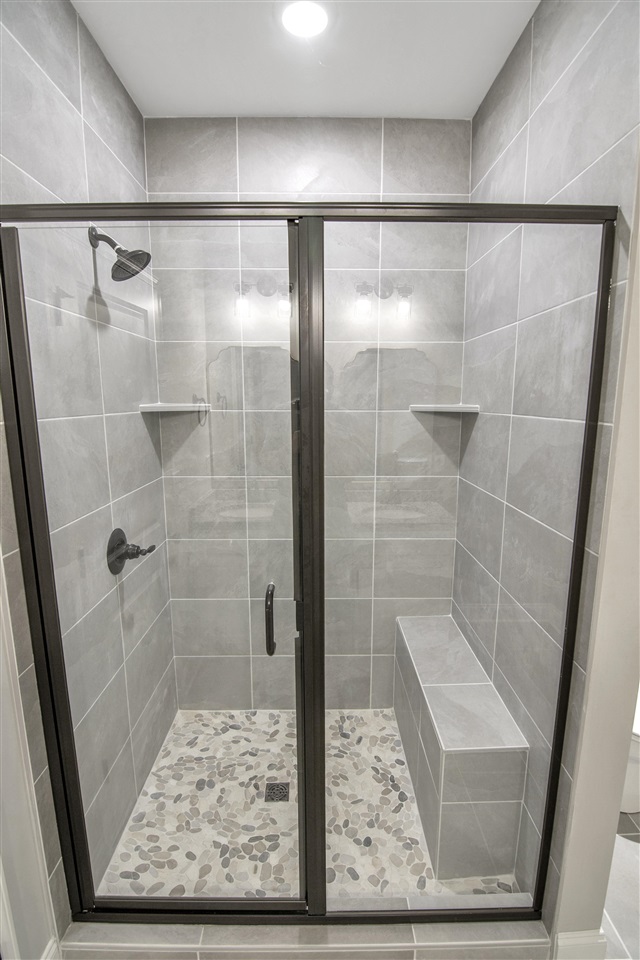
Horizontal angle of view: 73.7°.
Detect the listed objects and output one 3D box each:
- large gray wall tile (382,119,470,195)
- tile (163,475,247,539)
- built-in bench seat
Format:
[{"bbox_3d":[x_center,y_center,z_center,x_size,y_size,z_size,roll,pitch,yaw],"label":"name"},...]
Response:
[{"bbox_3d":[0.462,-1.378,1.830,0.391,0.285,0.012,0,9,-1],"label":"large gray wall tile"},{"bbox_3d":[-0.542,0.138,2.048,0.387,0.305,0.012,0,9,-1],"label":"tile"},{"bbox_3d":[0.523,1.020,1.790,0.266,0.516,0.822,0,10,0],"label":"built-in bench seat"}]

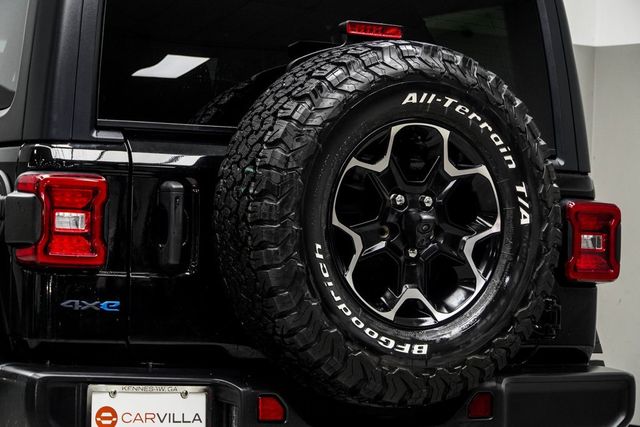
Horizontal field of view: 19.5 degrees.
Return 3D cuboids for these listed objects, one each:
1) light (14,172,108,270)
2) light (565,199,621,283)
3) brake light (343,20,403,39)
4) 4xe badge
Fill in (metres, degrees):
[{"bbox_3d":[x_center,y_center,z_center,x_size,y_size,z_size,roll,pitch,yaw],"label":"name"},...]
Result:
[{"bbox_3d":[-0.563,0.016,4.069,0.180,0.205,0.105,3,-2,-30],"label":"light"},{"bbox_3d":[0.679,0.072,4.784,0.180,0.205,0.105,3,-2,-30],"label":"light"},{"bbox_3d":[0.115,-0.428,4.365,0.157,0.036,0.040,3,-2,-30],"label":"brake light"},{"bbox_3d":[-0.505,0.204,4.104,0.142,0.025,0.008,3,-2,-30],"label":"4xe badge"}]

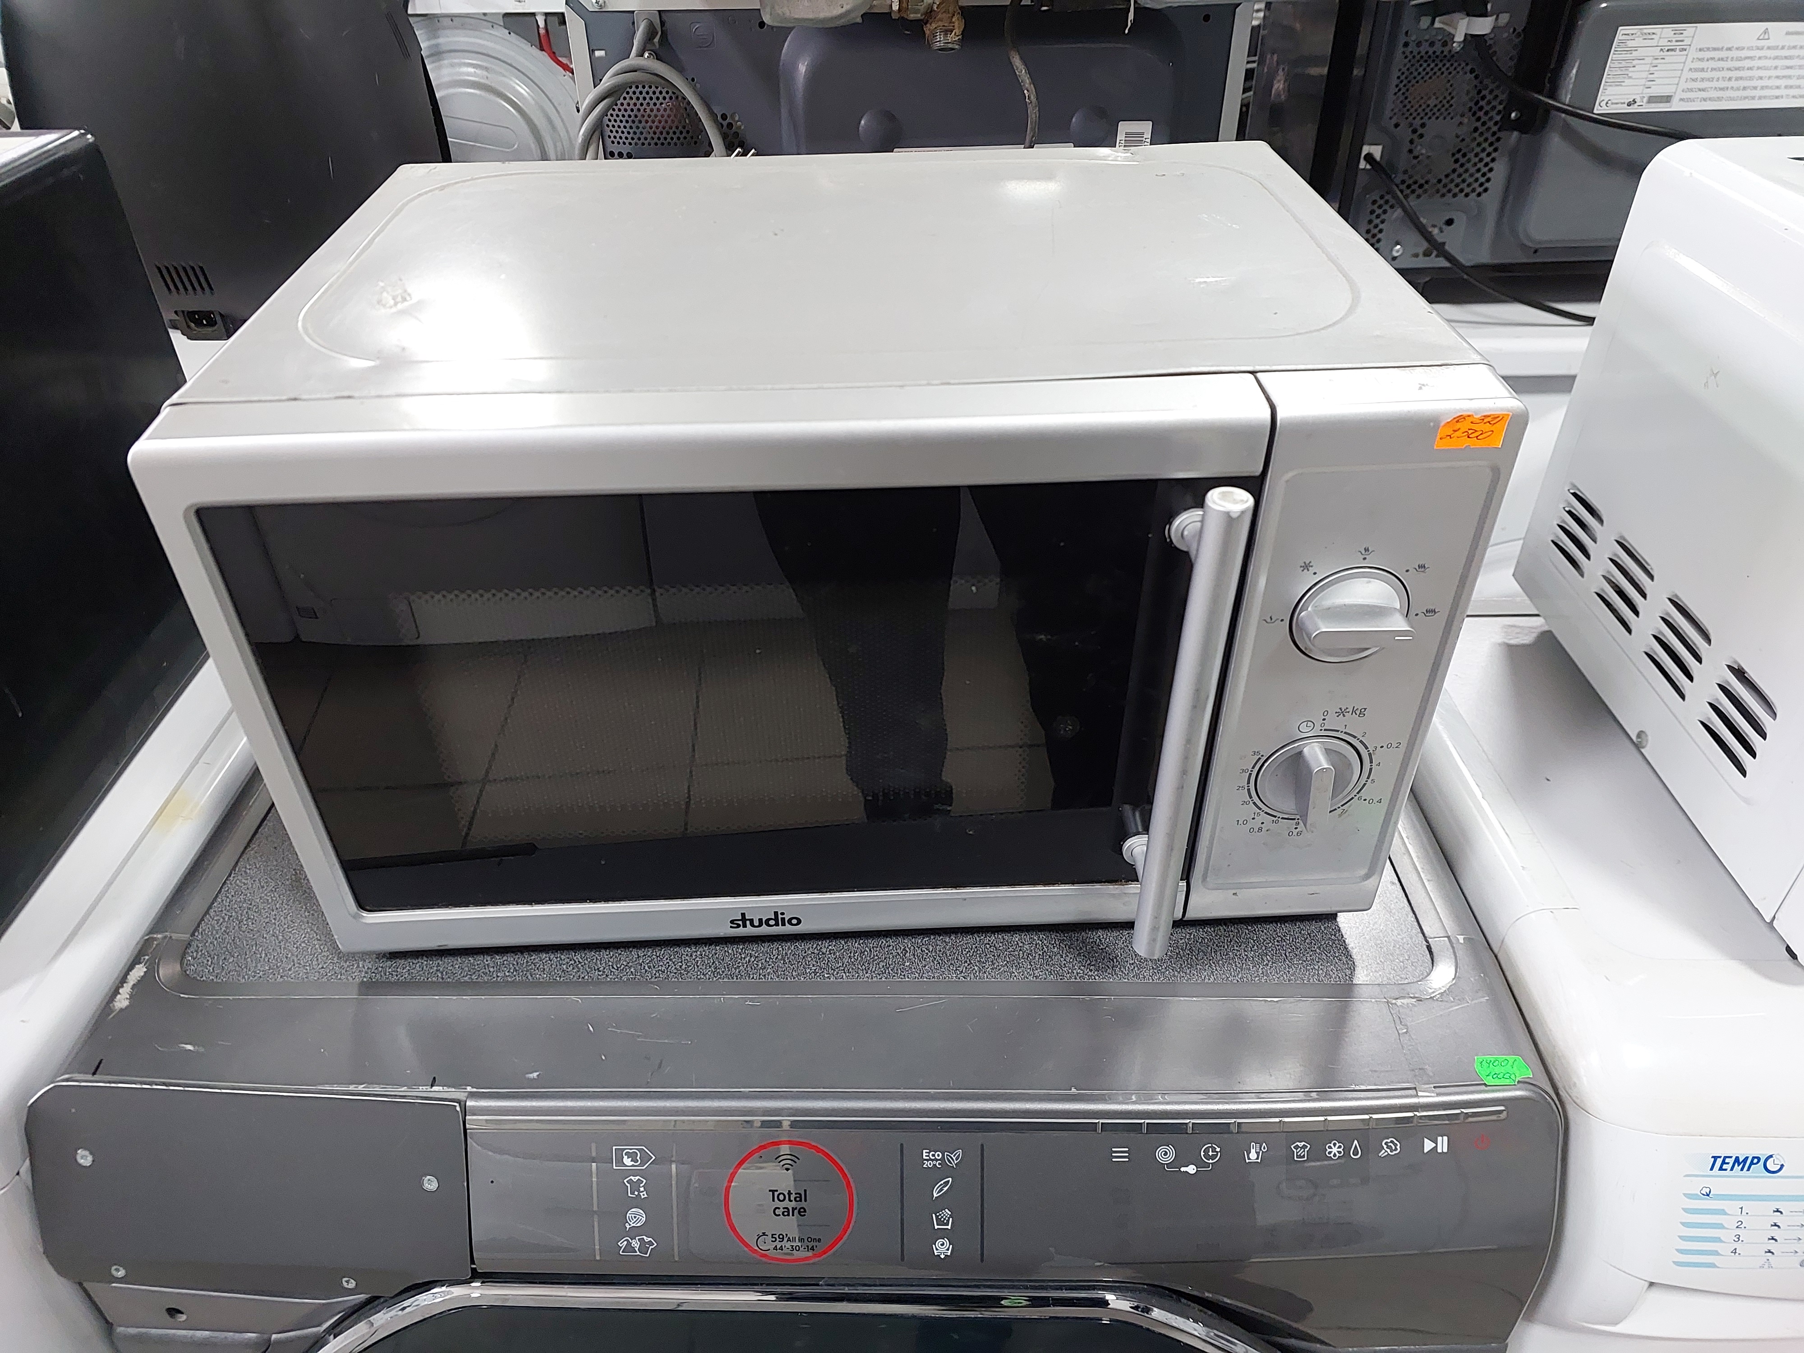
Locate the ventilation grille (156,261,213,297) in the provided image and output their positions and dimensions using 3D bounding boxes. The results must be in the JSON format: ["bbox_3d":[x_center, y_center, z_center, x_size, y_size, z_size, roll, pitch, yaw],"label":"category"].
[{"bbox_3d":[-0.616,-0.342,1.030,0.041,0.032,0.005,2,45,3],"label":"ventilation grille"}]

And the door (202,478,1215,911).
[{"bbox_3d":[-0.054,0.014,0.457,0.349,0.194,0.014,-2,37,-1],"label":"door"}]

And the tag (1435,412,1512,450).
[{"bbox_3d":[0.187,-0.081,0.394,0.022,0.012,0.001,-2,29,-1],"label":"tag"}]

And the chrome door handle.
[{"bbox_3d":[0.100,0.019,0.435,0.016,0.204,0.045,-2,37,-1],"label":"chrome door handle"}]

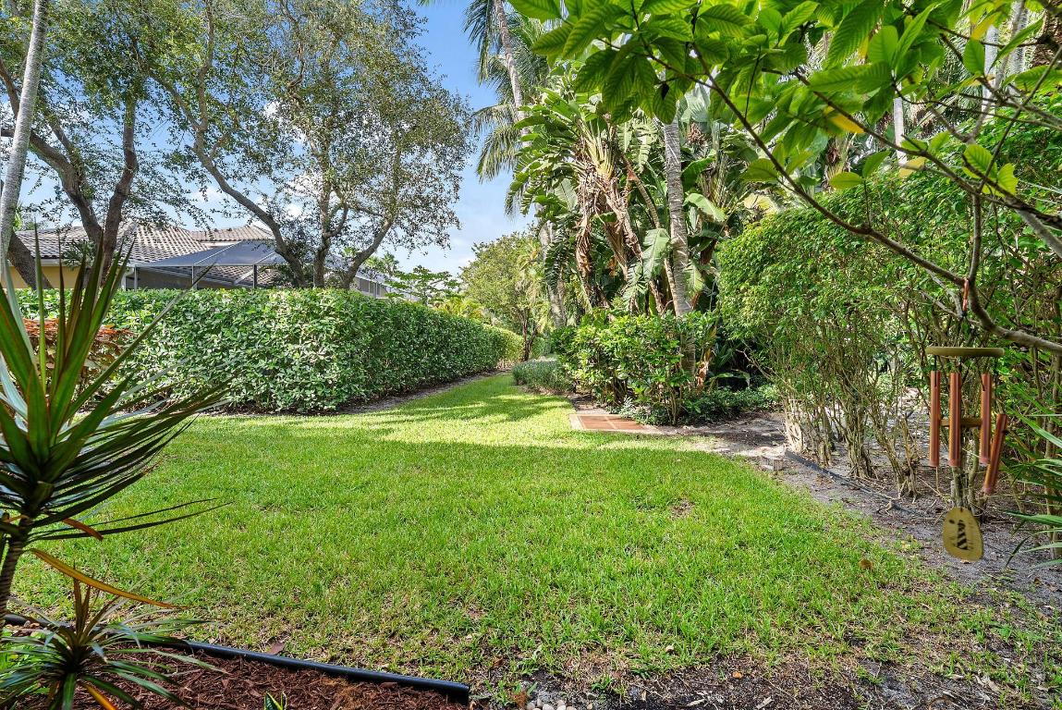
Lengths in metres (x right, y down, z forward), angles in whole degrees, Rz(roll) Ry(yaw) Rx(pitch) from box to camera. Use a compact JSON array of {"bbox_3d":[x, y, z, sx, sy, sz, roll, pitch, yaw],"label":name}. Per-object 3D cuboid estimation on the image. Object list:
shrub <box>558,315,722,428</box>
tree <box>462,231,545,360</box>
[{"bbox_3d":[2.150,0.200,9.100,3.200,2.100,2.300,0,0,0],"label":"shrub"},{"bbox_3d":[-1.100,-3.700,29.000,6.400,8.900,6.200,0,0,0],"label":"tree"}]

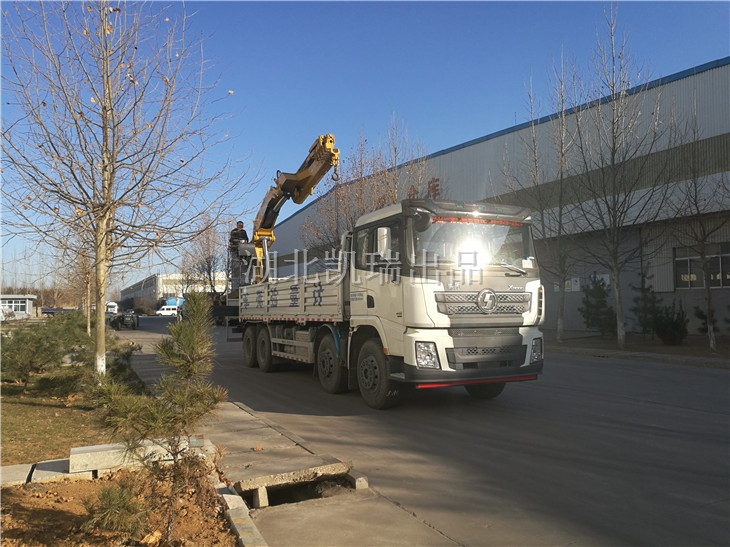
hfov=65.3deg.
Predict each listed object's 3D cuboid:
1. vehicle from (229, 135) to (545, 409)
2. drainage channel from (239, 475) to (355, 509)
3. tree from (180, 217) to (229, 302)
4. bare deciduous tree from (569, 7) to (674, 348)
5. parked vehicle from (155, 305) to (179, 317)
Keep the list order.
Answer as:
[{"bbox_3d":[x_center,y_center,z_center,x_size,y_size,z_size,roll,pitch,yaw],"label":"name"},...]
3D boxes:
[{"bbox_3d":[-0.746,-0.336,13.586,2.550,5.500,11.650,1,-4,-26],"label":"vehicle"},{"bbox_3d":[-0.560,1.884,4.839,1.050,0.280,0.600,2,-4,-26],"label":"drainage channel"},{"bbox_3d":[-20.200,-0.448,73.179,6.000,13.300,6.000,0,-4,0],"label":"tree"},{"bbox_3d":[9.150,-3.478,20.464,3.800,12.300,3.800,0,-4,0],"label":"bare deciduous tree"},{"bbox_3d":[-40.700,8.070,117.725,5.100,2.100,1.900,1,-4,-21],"label":"parked vehicle"}]

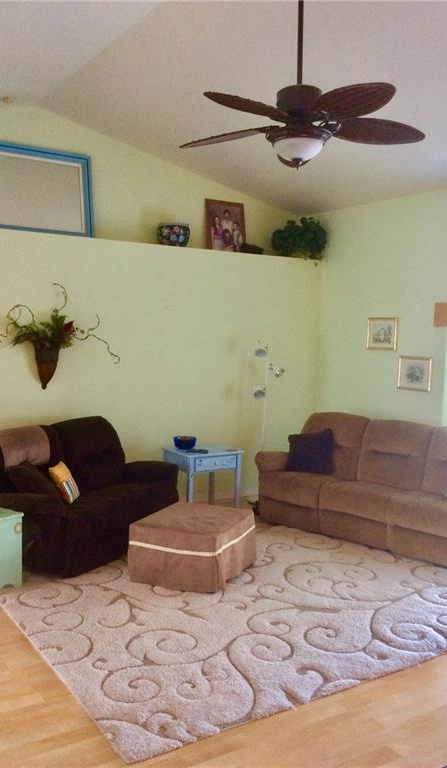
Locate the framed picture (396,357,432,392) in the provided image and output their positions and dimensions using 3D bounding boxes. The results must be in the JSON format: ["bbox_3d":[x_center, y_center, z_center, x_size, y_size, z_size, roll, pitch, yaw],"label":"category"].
[{"bbox_3d":[1.803,-0.089,6.716,0.025,0.323,0.410,-1,5,-32],"label":"framed picture"}]

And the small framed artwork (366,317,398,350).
[{"bbox_3d":[1.576,-0.498,7.073,0.025,0.330,0.427,-1,5,-32],"label":"small framed artwork"}]

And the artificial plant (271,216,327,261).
[{"bbox_3d":[0.840,-1.608,7.833,0.546,0.440,0.352,-1,5,-32],"label":"artificial plant"}]

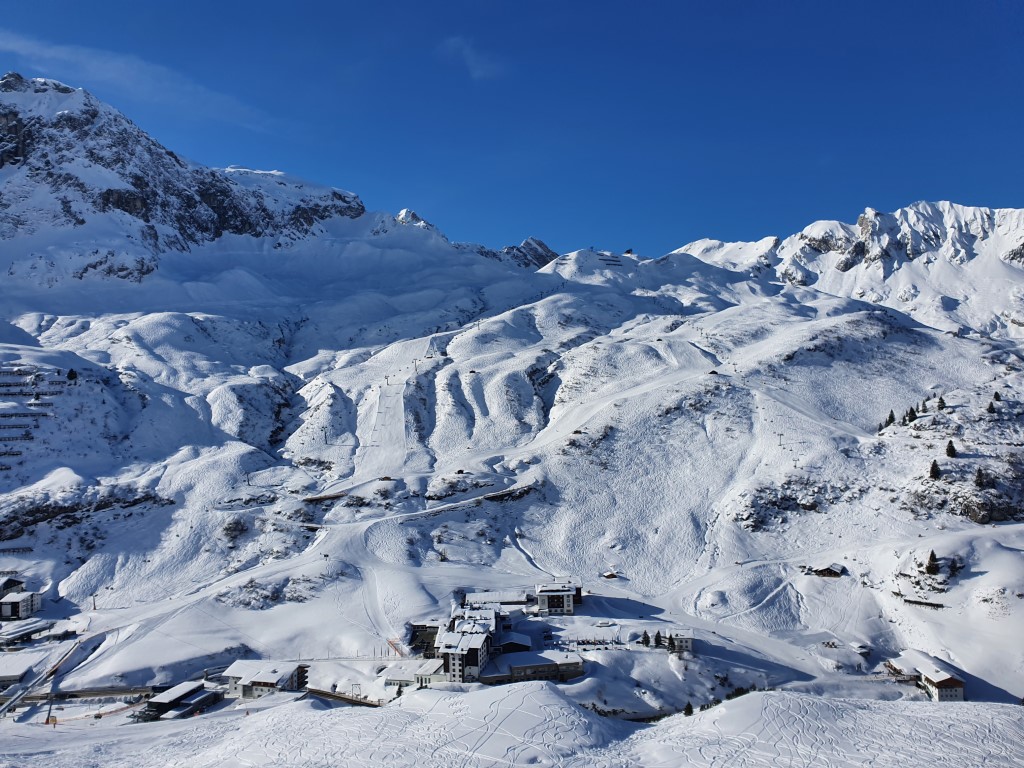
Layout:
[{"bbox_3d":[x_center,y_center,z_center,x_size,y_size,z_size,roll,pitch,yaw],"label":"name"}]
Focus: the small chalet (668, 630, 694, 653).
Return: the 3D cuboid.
[{"bbox_3d":[96.260,146.880,441.690,15.500,9.500,14.000,-1,0,7],"label":"small chalet"}]

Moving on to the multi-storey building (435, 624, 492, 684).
[{"bbox_3d":[-23.750,143.820,402.300,23.000,18.500,23.000,-1,0,13],"label":"multi-storey building"}]

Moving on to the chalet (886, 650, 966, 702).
[{"bbox_3d":[223.970,159.060,415.710,25.000,14.000,34.500,-1,0,0],"label":"chalet"}]

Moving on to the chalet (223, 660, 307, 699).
[{"bbox_3d":[-122.830,148.930,388.490,33.000,13.000,23.000,-1,0,12],"label":"chalet"}]

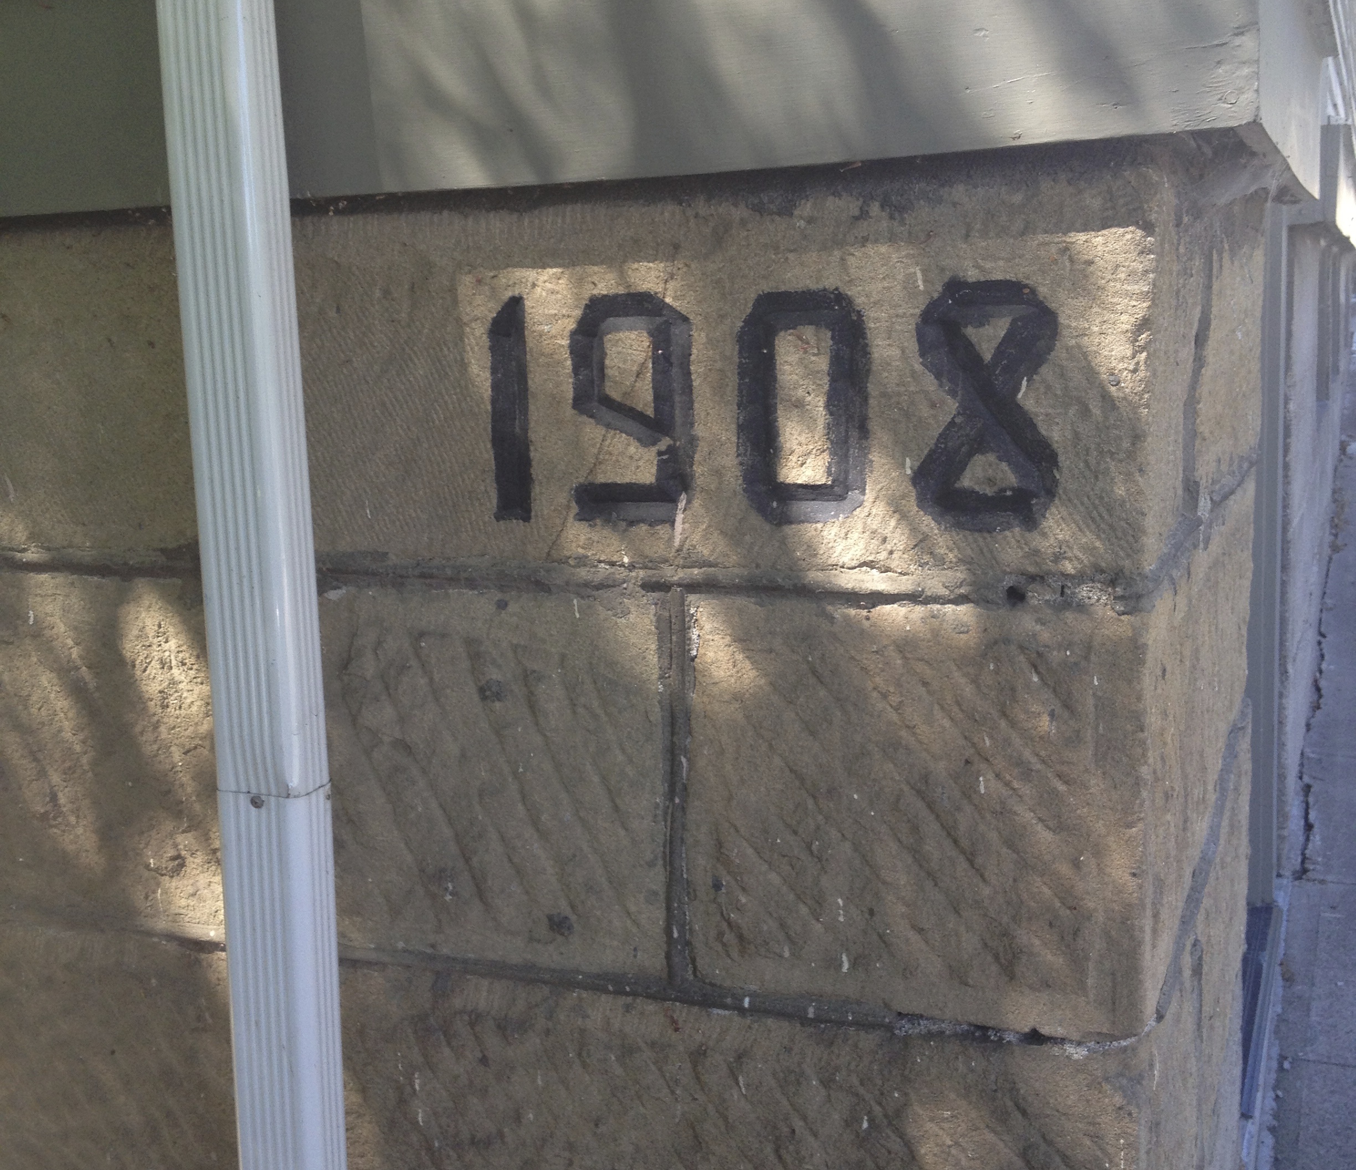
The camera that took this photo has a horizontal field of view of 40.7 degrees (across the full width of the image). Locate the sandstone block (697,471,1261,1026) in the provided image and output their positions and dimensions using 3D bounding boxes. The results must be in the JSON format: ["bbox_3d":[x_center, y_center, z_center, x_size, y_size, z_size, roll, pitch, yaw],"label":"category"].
[{"bbox_3d":[0.371,0.116,2.001,0.389,0.354,0.986,1,9,21],"label":"sandstone block"}]

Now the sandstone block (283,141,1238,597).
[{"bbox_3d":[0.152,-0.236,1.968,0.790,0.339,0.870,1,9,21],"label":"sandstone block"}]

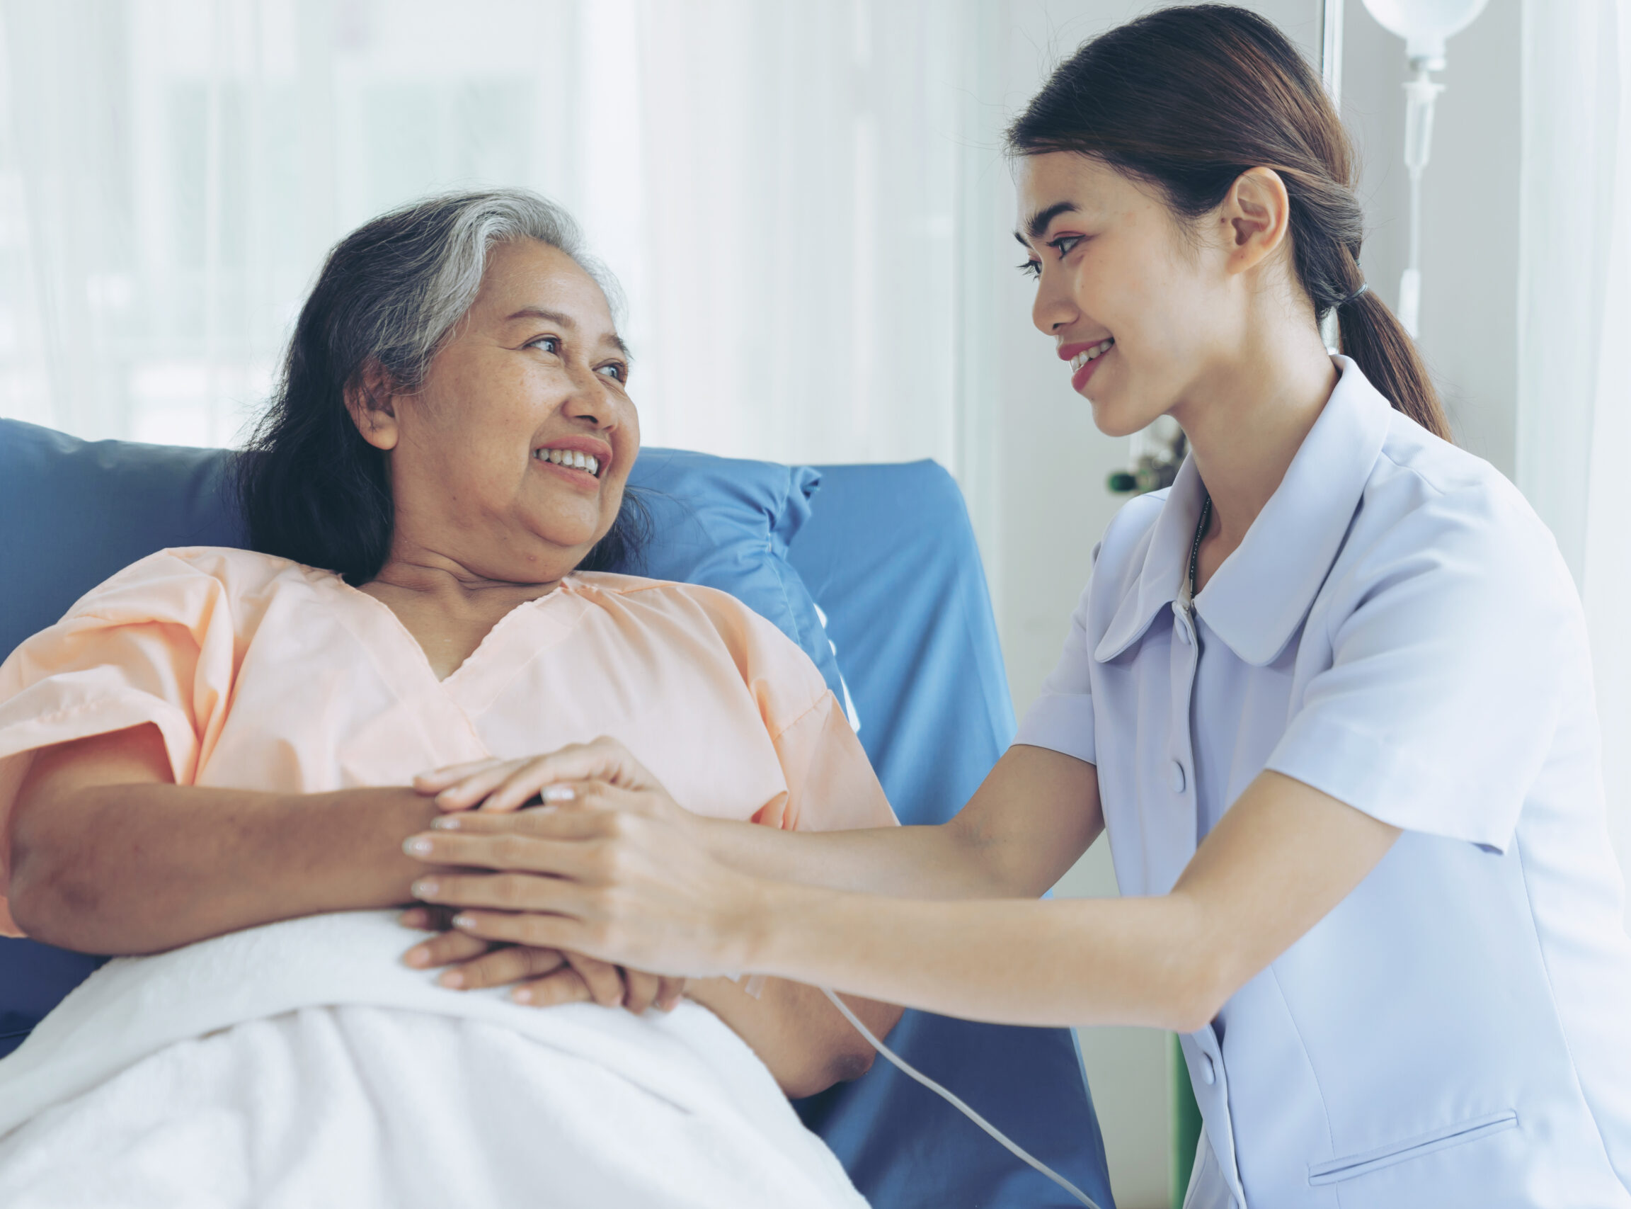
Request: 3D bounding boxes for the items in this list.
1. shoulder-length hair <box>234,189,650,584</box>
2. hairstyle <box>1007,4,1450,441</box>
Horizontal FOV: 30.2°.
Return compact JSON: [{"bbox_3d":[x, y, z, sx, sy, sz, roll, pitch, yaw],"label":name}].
[{"bbox_3d":[-0.224,-0.129,1.800,0.225,0.250,0.215,-4,-12,36],"label":"shoulder-length hair"},{"bbox_3d":[0.230,-0.211,1.690,0.235,0.260,0.175,-9,-4,-20],"label":"hairstyle"}]

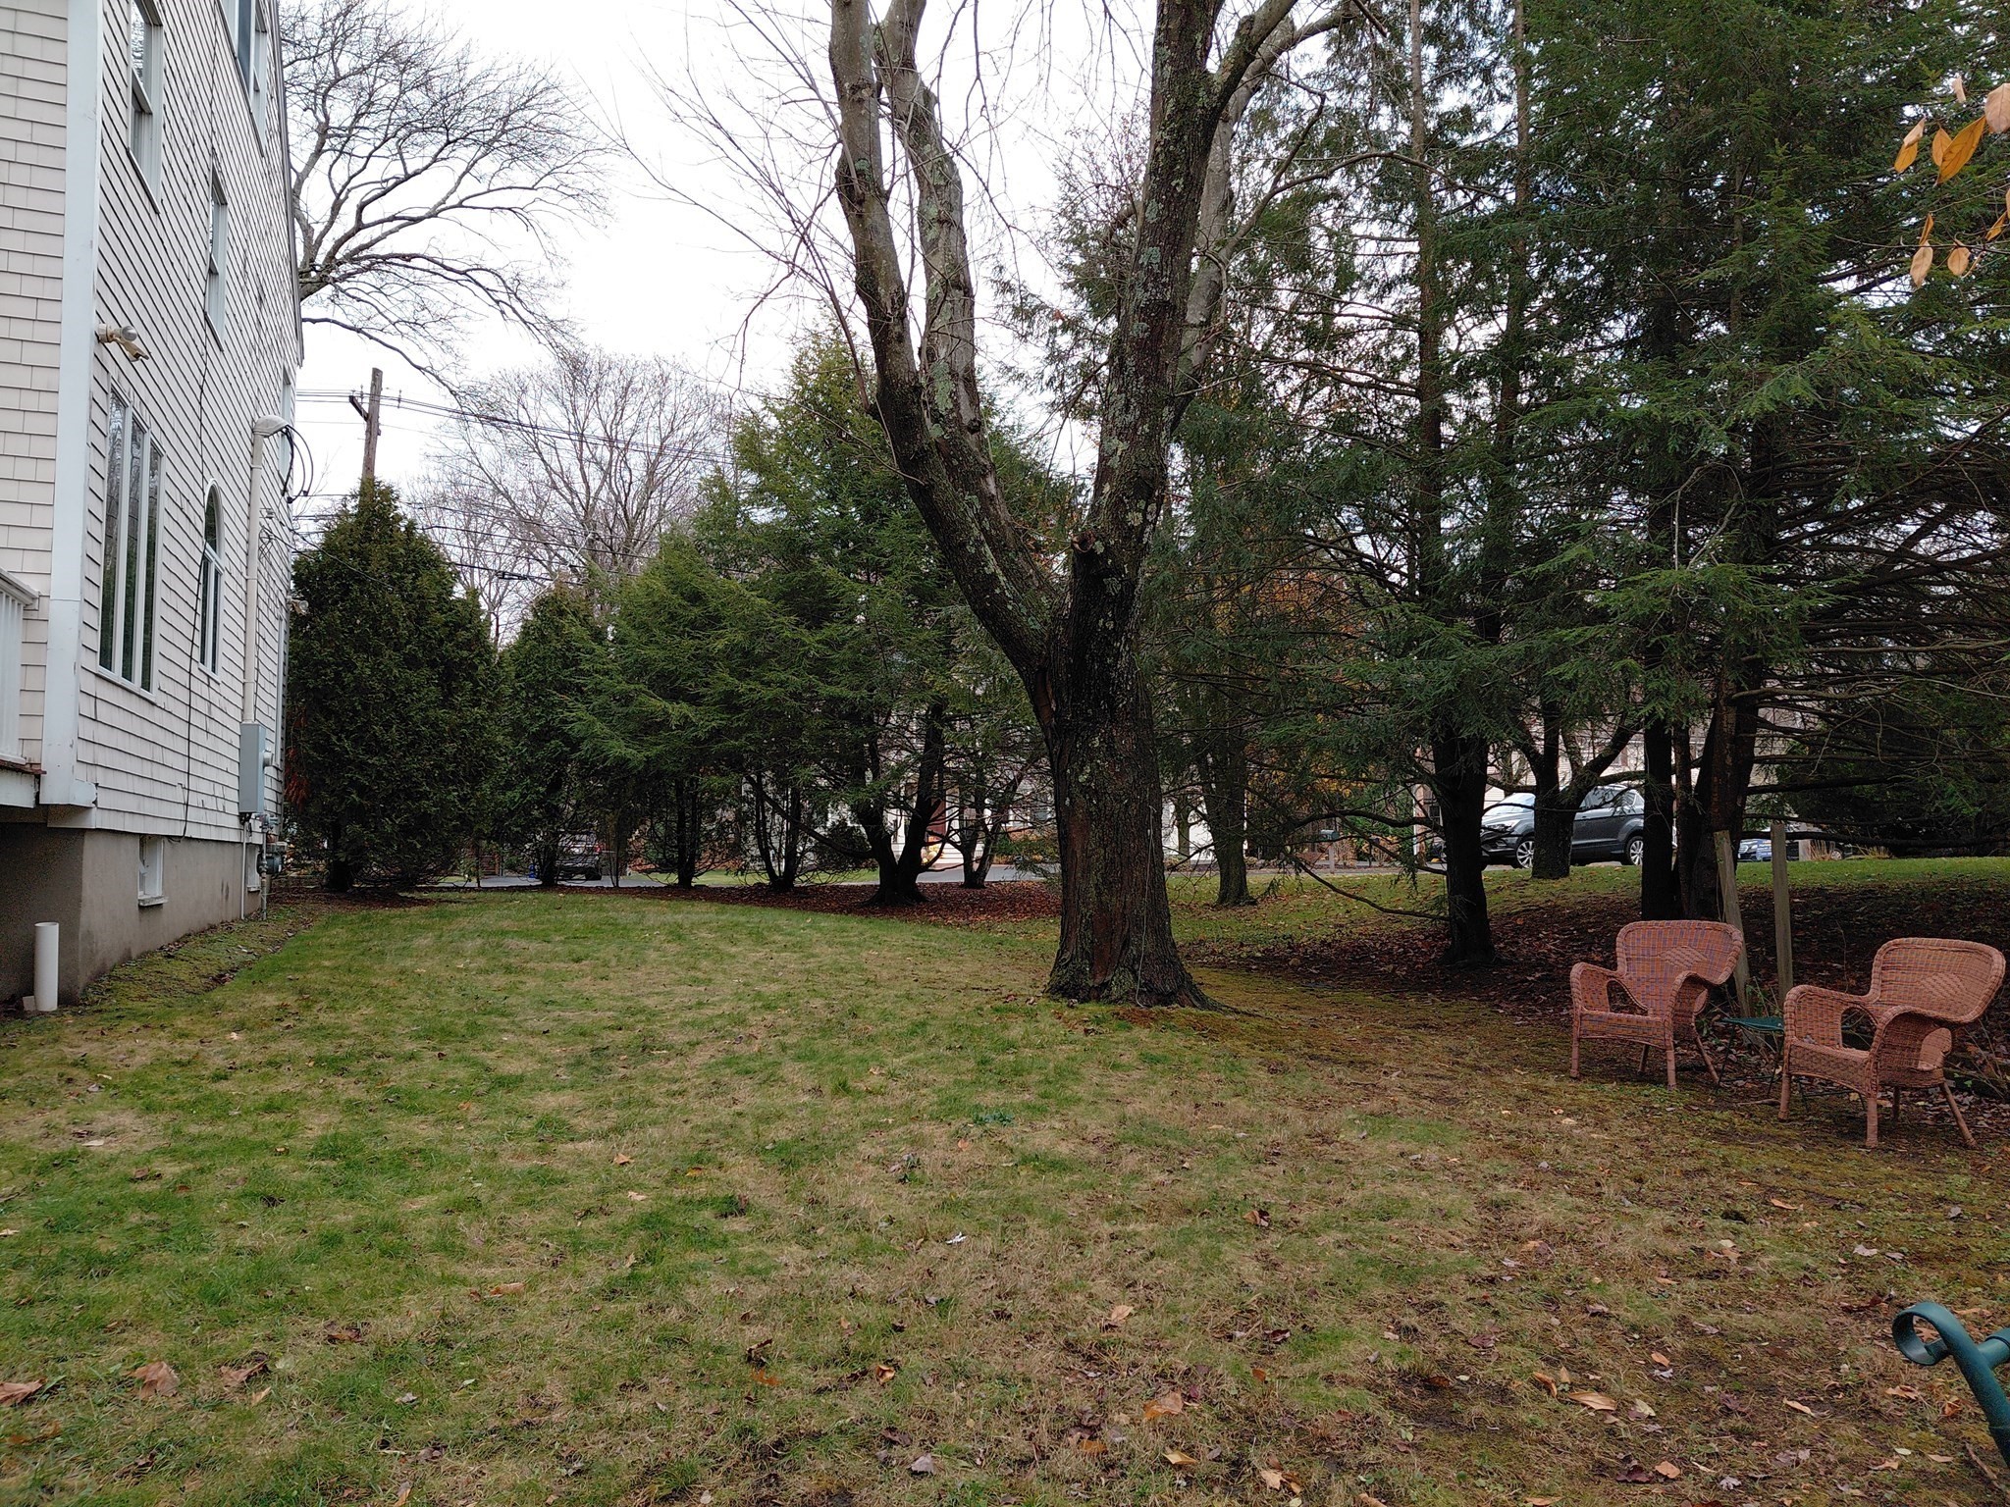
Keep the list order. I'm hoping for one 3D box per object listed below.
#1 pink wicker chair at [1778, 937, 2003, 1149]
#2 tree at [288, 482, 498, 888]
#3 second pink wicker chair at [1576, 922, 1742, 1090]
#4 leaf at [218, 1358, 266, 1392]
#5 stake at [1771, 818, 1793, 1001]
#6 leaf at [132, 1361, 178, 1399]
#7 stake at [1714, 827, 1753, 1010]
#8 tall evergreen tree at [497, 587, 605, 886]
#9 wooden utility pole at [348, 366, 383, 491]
[{"bbox_3d":[4.054,1.306,6.724,0.640,0.900,0.770,1,-4,-10],"label":"pink wicker chair"},{"bbox_3d":[-8.309,-0.935,19.707,2.850,5.578,2.800,0,-4,0],"label":"tree"},{"bbox_3d":[3.713,1.418,8.346,0.640,0.900,0.770,2,-5,-32],"label":"second pink wicker chair"},{"bbox_3d":[-1.654,1.351,3.150,0.105,0.035,0.090,2,-5,-29],"label":"leaf"},{"bbox_3d":[4.939,1.111,9.200,0.090,1.355,0.060,-3,-5,25],"label":"stake"},{"bbox_3d":[-1.833,1.353,3.130,0.100,0.045,0.090,2,-5,-29],"label":"leaf"},{"bbox_3d":[4.634,1.151,9.199,0.090,1.322,0.060,-8,-5,24],"label":"stake"},{"bbox_3d":[-6.489,-0.254,20.862,1.900,4.349,1.900,0,-4,0],"label":"tall evergreen tree"},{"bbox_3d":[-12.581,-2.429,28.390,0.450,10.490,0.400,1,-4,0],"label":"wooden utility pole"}]

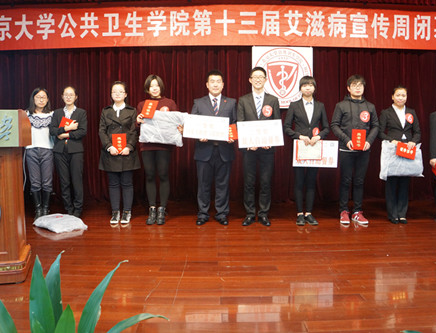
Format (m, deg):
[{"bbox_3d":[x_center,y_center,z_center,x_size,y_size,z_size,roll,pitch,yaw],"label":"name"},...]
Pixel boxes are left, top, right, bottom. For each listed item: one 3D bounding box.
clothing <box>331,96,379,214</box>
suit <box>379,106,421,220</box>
[{"bbox_3d":[1.557,-0.131,4.260,0.529,1.329,0.330,1,4,8],"label":"clothing"},{"bbox_3d":[2.072,-0.034,4.280,0.455,1.302,0.320,1,4,8],"label":"suit"}]

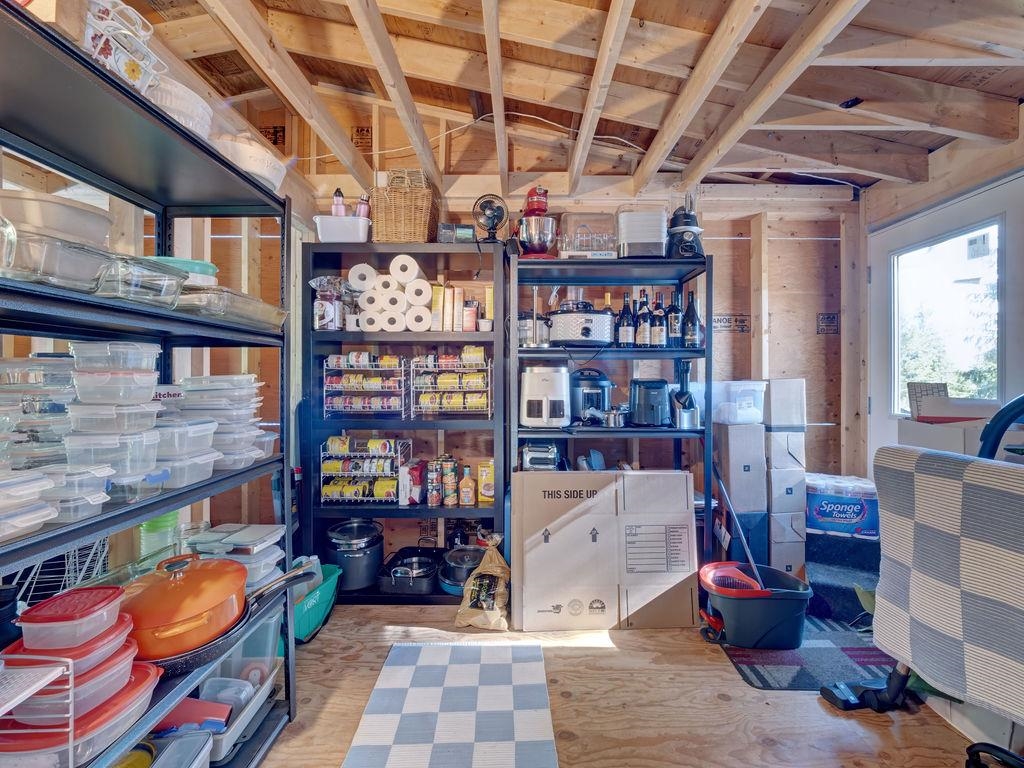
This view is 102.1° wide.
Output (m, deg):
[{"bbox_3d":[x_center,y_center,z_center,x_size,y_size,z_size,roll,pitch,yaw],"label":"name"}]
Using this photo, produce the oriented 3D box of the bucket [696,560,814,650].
[{"bbox_3d":[1.090,0.998,1.907,0.430,0.262,0.275,0,1,13],"label":"bucket"}]

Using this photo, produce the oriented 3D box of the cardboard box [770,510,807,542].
[{"bbox_3d":[1.448,0.750,2.310,0.180,0.150,0.300,0,0,0],"label":"cardboard box"}]

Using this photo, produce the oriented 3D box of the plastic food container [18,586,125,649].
[{"bbox_3d":[-0.931,0.496,0.882,0.153,0.068,0.152,0,0,-8],"label":"plastic food container"}]

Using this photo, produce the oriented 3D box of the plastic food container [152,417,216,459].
[{"bbox_3d":[-0.863,0.141,1.047,0.140,0.076,0.175,0,0,-8],"label":"plastic food container"}]

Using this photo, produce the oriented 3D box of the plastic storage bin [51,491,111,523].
[{"bbox_3d":[-0.865,0.227,0.786,0.135,0.045,0.093,0,0,-10],"label":"plastic storage bin"}]

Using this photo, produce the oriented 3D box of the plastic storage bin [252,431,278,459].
[{"bbox_3d":[-0.860,0.206,1.400,0.115,0.073,0.115,0,0,1],"label":"plastic storage bin"}]

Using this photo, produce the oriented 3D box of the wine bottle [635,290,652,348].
[{"bbox_3d":[0.688,-0.336,2.162,0.077,0.305,0.077,0,1,0],"label":"wine bottle"}]

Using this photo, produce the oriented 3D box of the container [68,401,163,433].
[{"bbox_3d":[-0.820,0.067,0.860,0.115,0.060,0.108,0,1,0],"label":"container"}]

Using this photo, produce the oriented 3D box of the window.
[{"bbox_3d":[2.140,-0.282,2.075,0.060,0.920,0.540,0,0,0],"label":"window"}]

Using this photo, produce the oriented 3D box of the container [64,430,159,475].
[{"bbox_3d":[-0.867,0.150,0.906,0.132,0.084,0.093,0,0,-1],"label":"container"}]

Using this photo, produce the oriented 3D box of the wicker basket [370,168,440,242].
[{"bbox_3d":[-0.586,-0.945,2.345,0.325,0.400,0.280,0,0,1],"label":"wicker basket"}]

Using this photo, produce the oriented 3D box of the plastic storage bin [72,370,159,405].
[{"bbox_3d":[-0.902,0.006,0.953,0.120,0.073,0.120,0,0,1],"label":"plastic storage bin"}]

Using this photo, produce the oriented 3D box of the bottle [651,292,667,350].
[{"bbox_3d":[0.770,-0.329,2.170,0.082,0.302,0.082,0,0,1],"label":"bottle"}]

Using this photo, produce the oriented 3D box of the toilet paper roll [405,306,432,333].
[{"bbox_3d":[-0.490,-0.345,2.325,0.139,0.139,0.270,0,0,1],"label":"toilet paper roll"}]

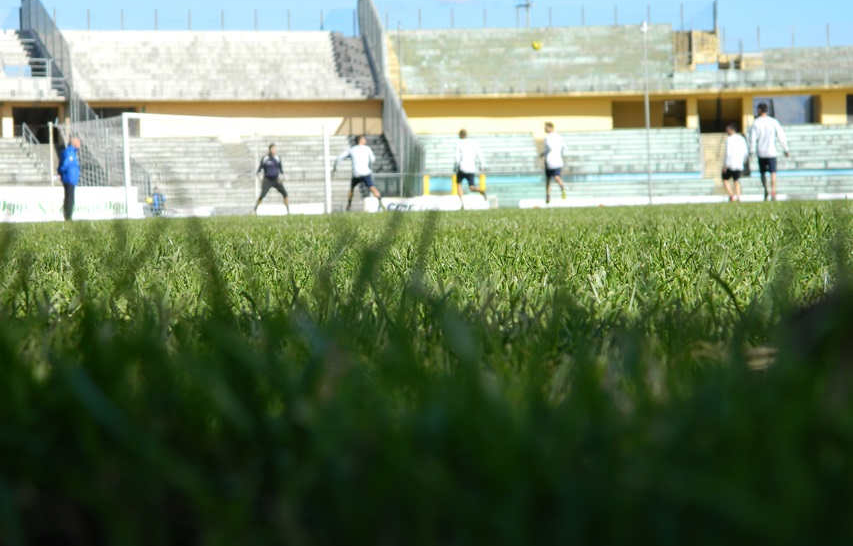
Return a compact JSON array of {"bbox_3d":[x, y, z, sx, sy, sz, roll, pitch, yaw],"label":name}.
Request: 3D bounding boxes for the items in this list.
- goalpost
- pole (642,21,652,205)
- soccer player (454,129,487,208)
[{"bbox_3d":[-5.694,-2.677,52.736,2.100,2.540,7.560,0,2,37],"label":"goalpost"},{"bbox_3d":[9.095,-6.528,85.000,0.250,7.600,0.300,0,3,44],"label":"pole"},{"bbox_3d":[0.978,-2.311,46.000,0.600,1.760,0.720,-3,2,-37],"label":"soccer player"}]

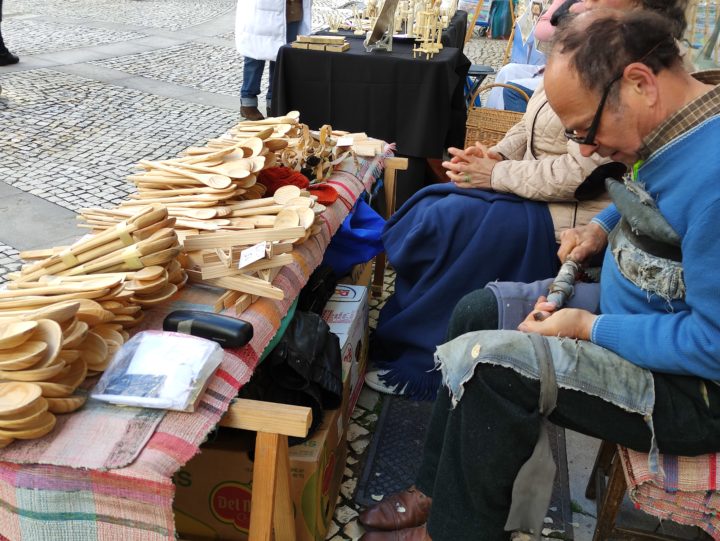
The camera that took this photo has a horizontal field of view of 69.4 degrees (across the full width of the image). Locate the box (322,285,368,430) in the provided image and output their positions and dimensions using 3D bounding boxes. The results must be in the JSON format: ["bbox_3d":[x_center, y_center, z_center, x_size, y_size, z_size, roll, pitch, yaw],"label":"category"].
[{"bbox_3d":[-0.202,0.230,1.462,0.400,0.300,0.290,7,31,11],"label":"box"}]

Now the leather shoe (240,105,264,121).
[{"bbox_3d":[-0.885,-1.327,4.338,0.105,0.120,0.280,-21,36,-31],"label":"leather shoe"}]

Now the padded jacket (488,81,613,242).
[{"bbox_3d":[0.560,-0.403,1.418,0.460,0.620,0.500,4,30,6],"label":"padded jacket"}]

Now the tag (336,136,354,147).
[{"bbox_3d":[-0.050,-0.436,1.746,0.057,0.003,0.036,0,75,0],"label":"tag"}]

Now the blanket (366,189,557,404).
[{"bbox_3d":[0.290,0.018,1.558,0.490,0.550,0.500,5,30,9],"label":"blanket"}]

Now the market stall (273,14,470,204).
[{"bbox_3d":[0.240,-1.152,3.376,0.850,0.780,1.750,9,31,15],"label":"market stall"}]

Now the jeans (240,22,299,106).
[{"bbox_3d":[-0.660,-1.732,4.080,0.400,0.900,0.300,-18,35,-28],"label":"jeans"}]

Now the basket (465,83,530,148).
[{"bbox_3d":[0.890,-0.931,3.342,0.380,0.420,0.280,13,32,21],"label":"basket"}]

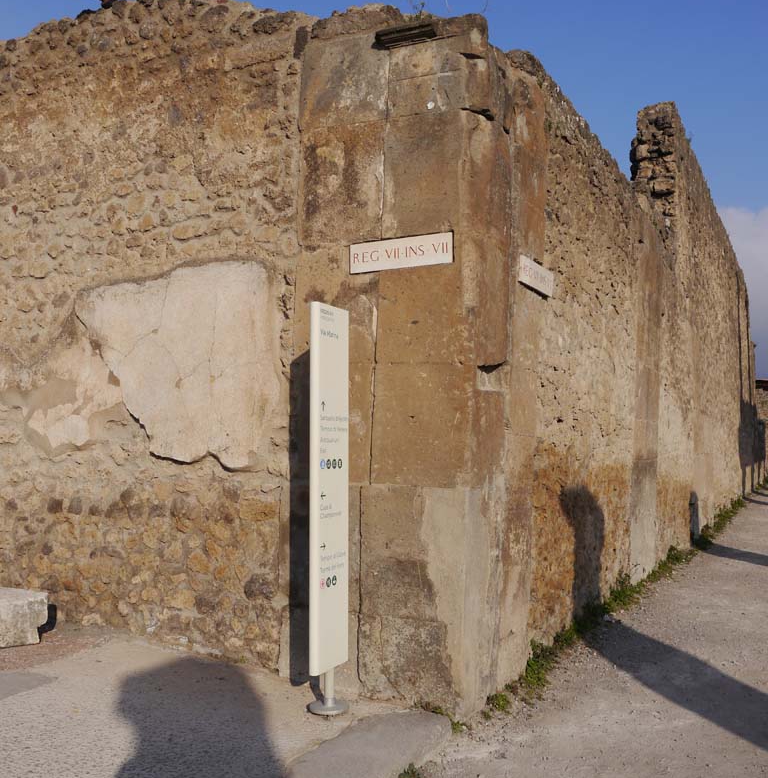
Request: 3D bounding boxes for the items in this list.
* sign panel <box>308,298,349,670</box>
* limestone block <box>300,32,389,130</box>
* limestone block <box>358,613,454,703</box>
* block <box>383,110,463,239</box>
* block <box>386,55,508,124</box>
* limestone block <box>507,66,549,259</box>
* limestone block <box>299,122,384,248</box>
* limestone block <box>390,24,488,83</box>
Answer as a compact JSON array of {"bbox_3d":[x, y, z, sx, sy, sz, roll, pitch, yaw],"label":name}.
[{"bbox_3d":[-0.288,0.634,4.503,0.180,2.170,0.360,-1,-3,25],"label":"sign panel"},{"bbox_3d":[-0.165,-1.872,5.212,0.594,0.560,0.380,-1,-3,25],"label":"limestone block"},{"bbox_3d":[0.177,1.350,4.330,0.497,0.389,0.380,0,-1,25],"label":"limestone block"},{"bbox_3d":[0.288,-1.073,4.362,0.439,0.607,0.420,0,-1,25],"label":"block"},{"bbox_3d":[0.327,-1.517,4.427,0.417,0.290,0.550,0,-1,25],"label":"block"},{"bbox_3d":[0.700,-1.285,4.979,0.350,0.976,0.826,0,-1,25],"label":"limestone block"},{"bbox_3d":[-0.144,-1.075,4.556,0.503,0.626,0.400,0,-1,25],"label":"limestone block"},{"bbox_3d":[0.385,-1.909,4.968,0.610,0.205,0.400,-1,-3,25],"label":"limestone block"}]

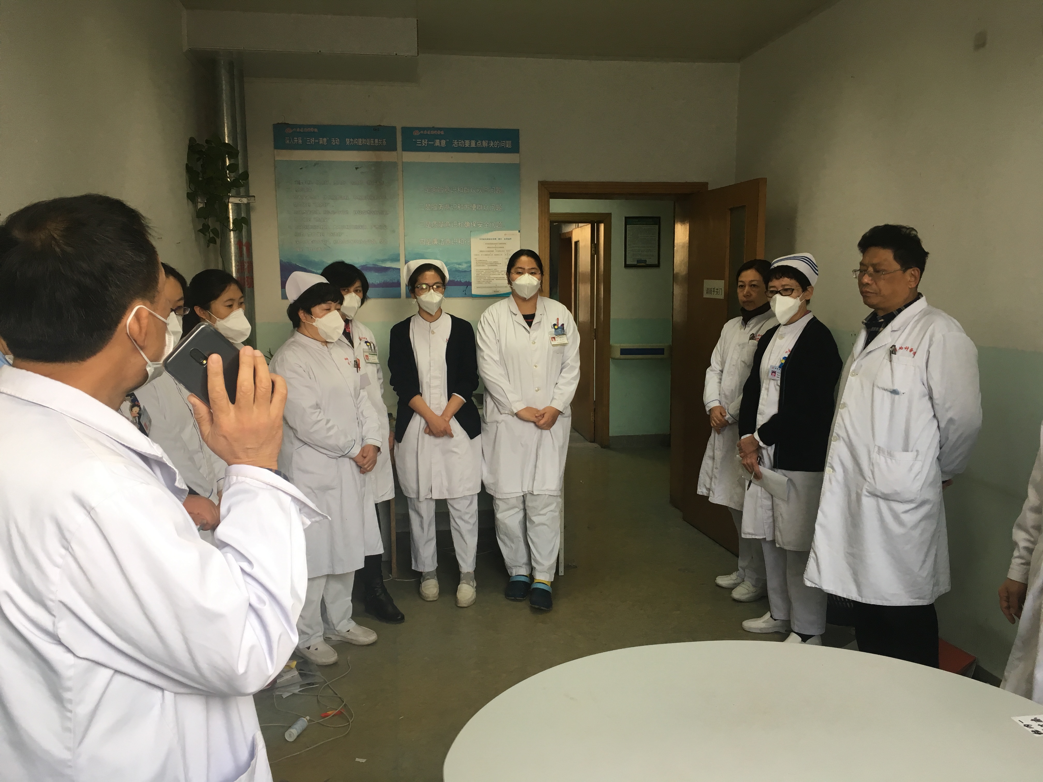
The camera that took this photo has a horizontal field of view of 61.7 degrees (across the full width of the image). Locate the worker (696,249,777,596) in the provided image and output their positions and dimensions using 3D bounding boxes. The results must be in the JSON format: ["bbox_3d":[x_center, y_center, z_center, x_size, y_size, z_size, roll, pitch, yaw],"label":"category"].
[{"bbox_3d":[1.111,0.182,4.240,0.330,1.620,0.460,-5,9,-34],"label":"worker"}]

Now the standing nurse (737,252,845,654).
[{"bbox_3d":[1.119,0.249,3.669,0.370,1.630,0.470,-3,8,-22],"label":"standing nurse"}]

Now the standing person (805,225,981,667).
[{"bbox_3d":[1.183,0.323,2.822,0.410,1.695,0.510,-3,7,-16],"label":"standing person"}]

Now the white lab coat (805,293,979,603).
[{"bbox_3d":[1.183,0.193,2.796,0.410,0.990,0.510,-3,7,-16],"label":"white lab coat"}]

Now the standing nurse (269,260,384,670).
[{"bbox_3d":[-0.808,0.303,3.555,0.380,1.580,0.480,4,9,33],"label":"standing nurse"}]

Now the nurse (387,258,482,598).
[{"bbox_3d":[-0.409,0.197,4.171,0.460,1.630,0.320,-2,7,-10],"label":"nurse"}]

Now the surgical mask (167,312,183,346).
[{"bbox_3d":[-1.115,-0.195,2.770,0.085,0.130,0.135,4,9,34],"label":"surgical mask"}]

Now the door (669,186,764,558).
[{"bbox_3d":[1.142,-0.132,5.020,0.050,2.030,0.950,-2,7,-11],"label":"door"}]

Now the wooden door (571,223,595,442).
[{"bbox_3d":[0.597,-0.574,8.572,0.045,2.030,0.920,-2,7,-9],"label":"wooden door"}]

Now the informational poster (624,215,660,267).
[{"bbox_3d":[1.090,-1.334,7.836,0.327,0.442,0.025,-1,7,-8],"label":"informational poster"}]

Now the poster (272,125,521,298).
[{"bbox_3d":[-0.714,-1.052,5.182,1.430,1.005,0.020,-1,7,-8],"label":"poster"}]

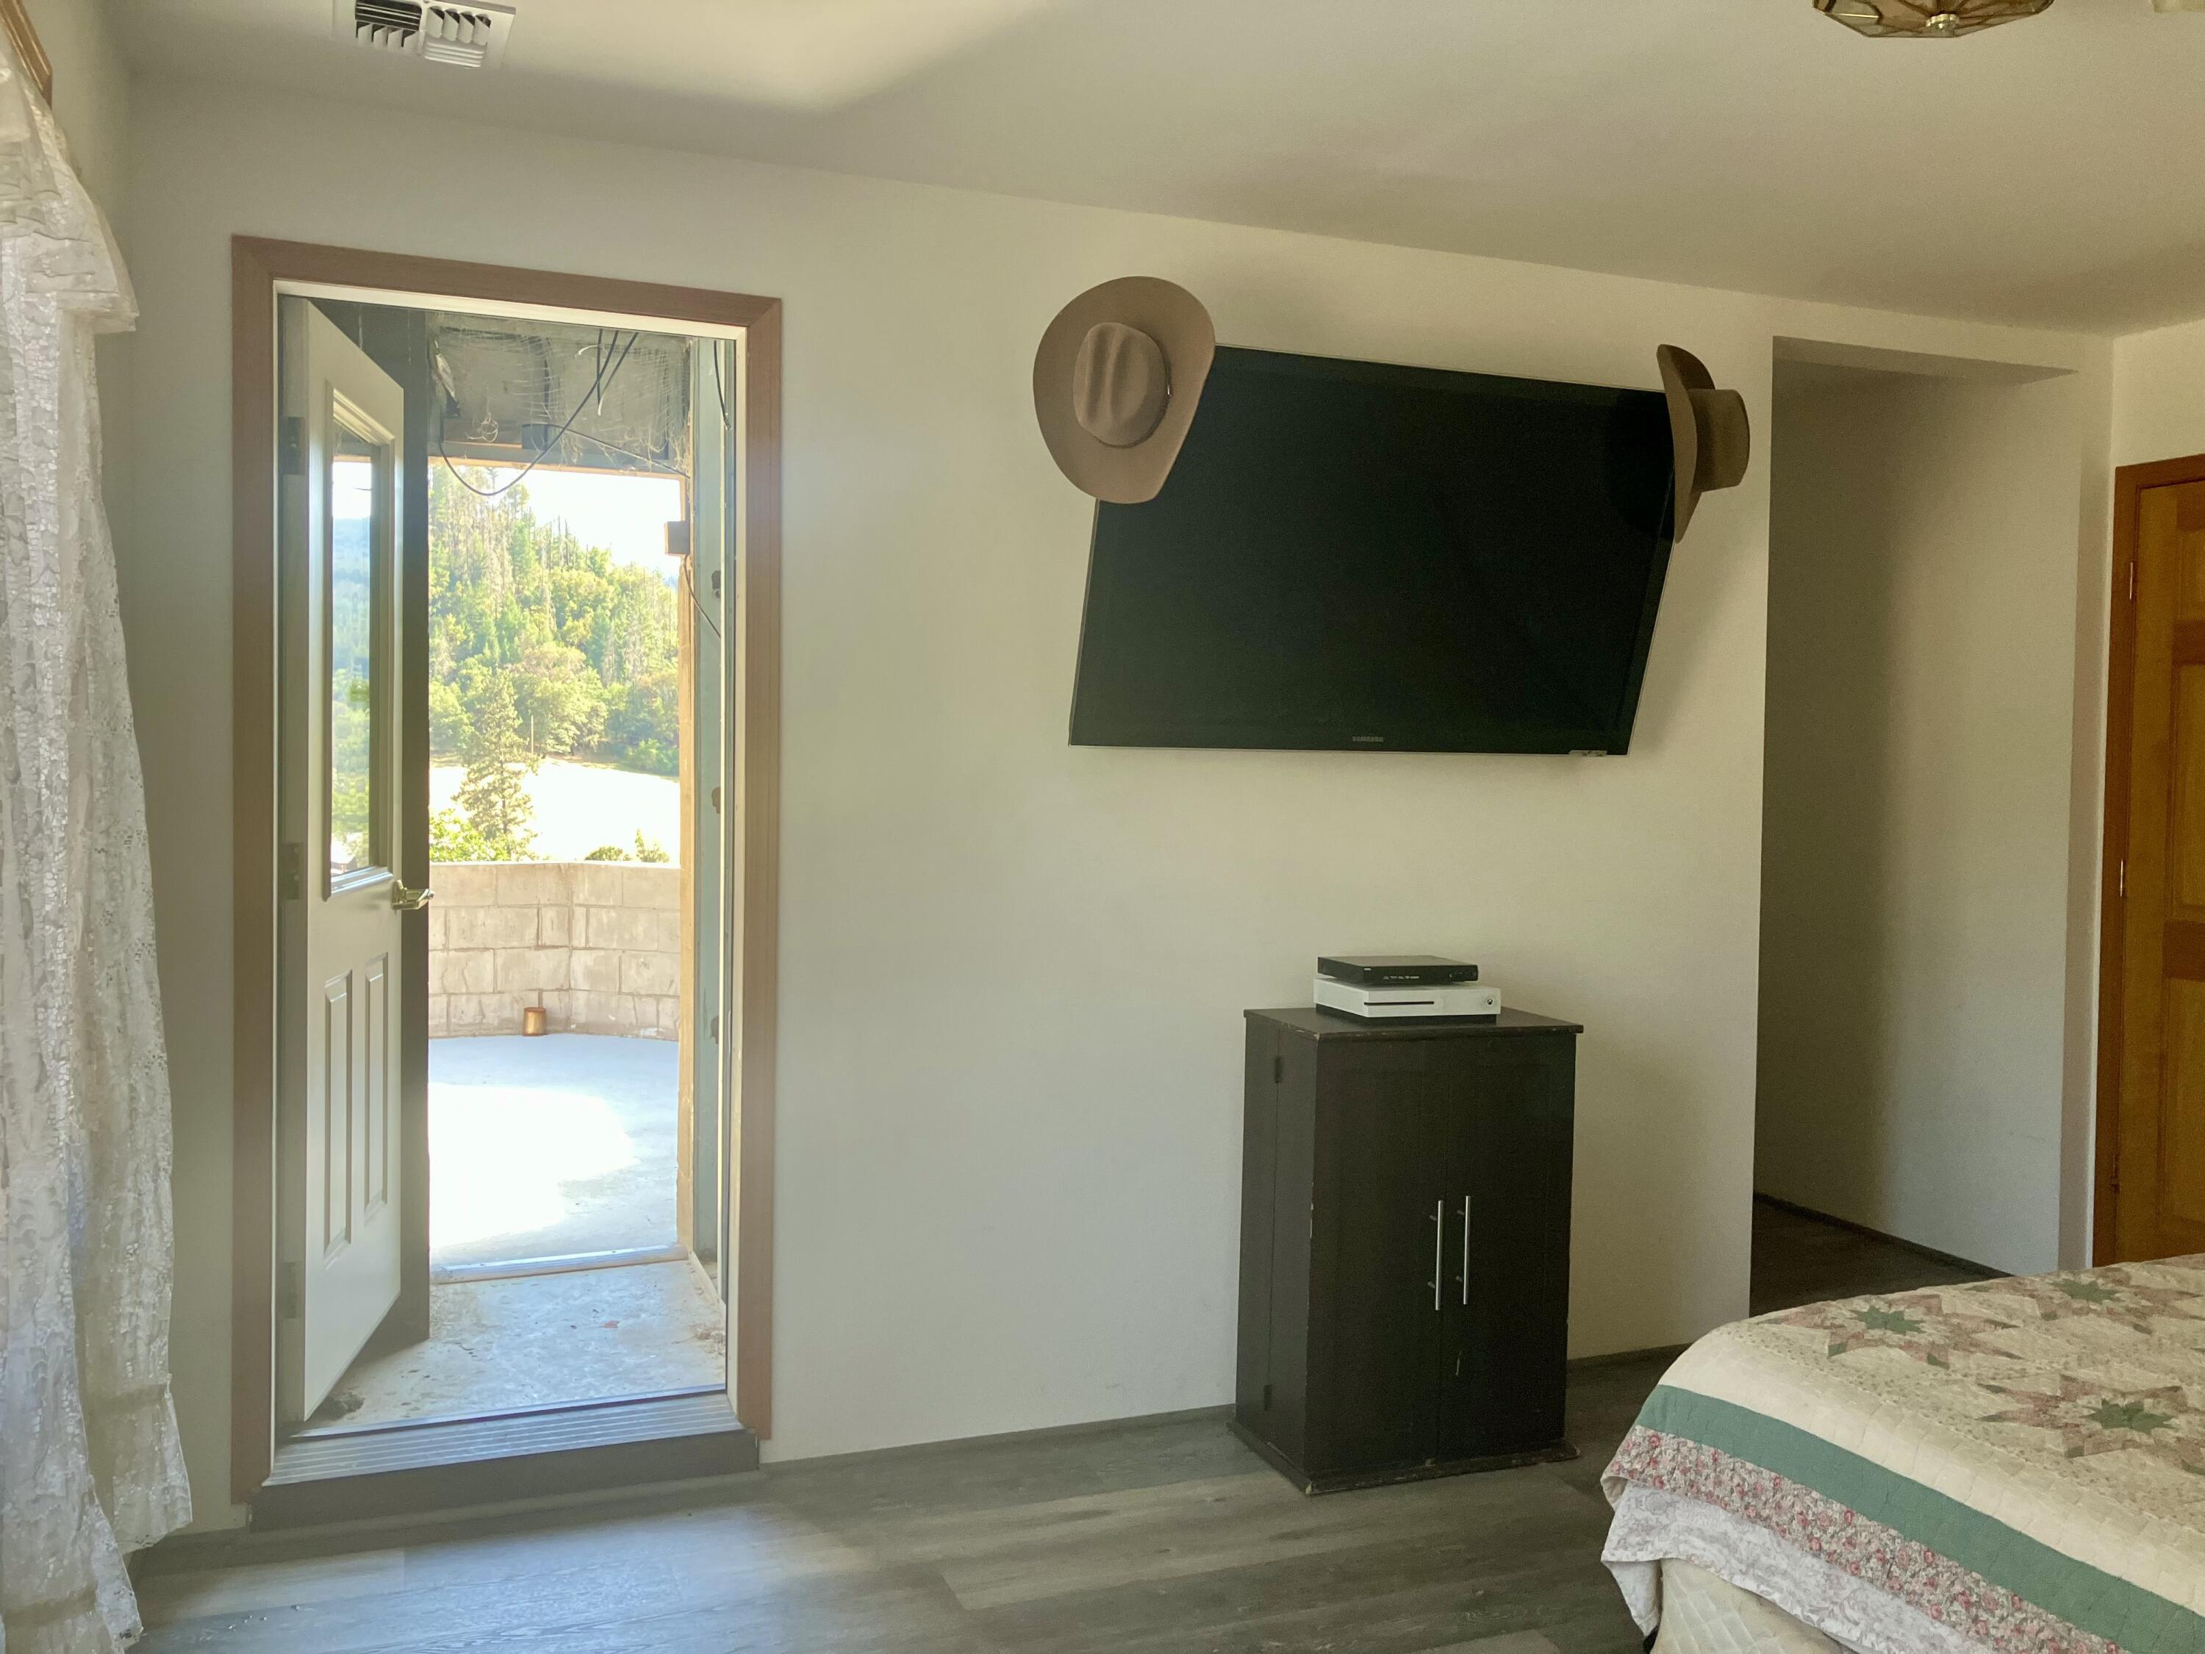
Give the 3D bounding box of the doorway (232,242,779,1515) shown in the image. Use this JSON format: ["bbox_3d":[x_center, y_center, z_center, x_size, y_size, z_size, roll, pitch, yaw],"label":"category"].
[{"bbox_3d":[-1.063,0.100,3.232,0.916,2.166,0.170,0,2,-21],"label":"doorway"}]

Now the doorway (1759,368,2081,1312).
[{"bbox_3d":[1.940,0.045,4.385,0.946,2.356,0.180,0,2,-21],"label":"doorway"}]

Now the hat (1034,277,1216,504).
[{"bbox_3d":[0.044,-0.772,3.137,0.320,0.385,0.160,5,7,16],"label":"hat"}]

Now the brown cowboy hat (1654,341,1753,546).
[{"bbox_3d":[1.208,-0.774,3.595,0.160,0.385,0.320,-5,5,26],"label":"brown cowboy hat"}]

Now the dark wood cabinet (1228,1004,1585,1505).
[{"bbox_3d":[0.605,0.806,3.562,0.592,0.853,0.365,0,2,-19],"label":"dark wood cabinet"}]

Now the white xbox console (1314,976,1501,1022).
[{"bbox_3d":[0.617,0.349,3.614,0.295,0.064,0.230,0,2,-20],"label":"white xbox console"}]

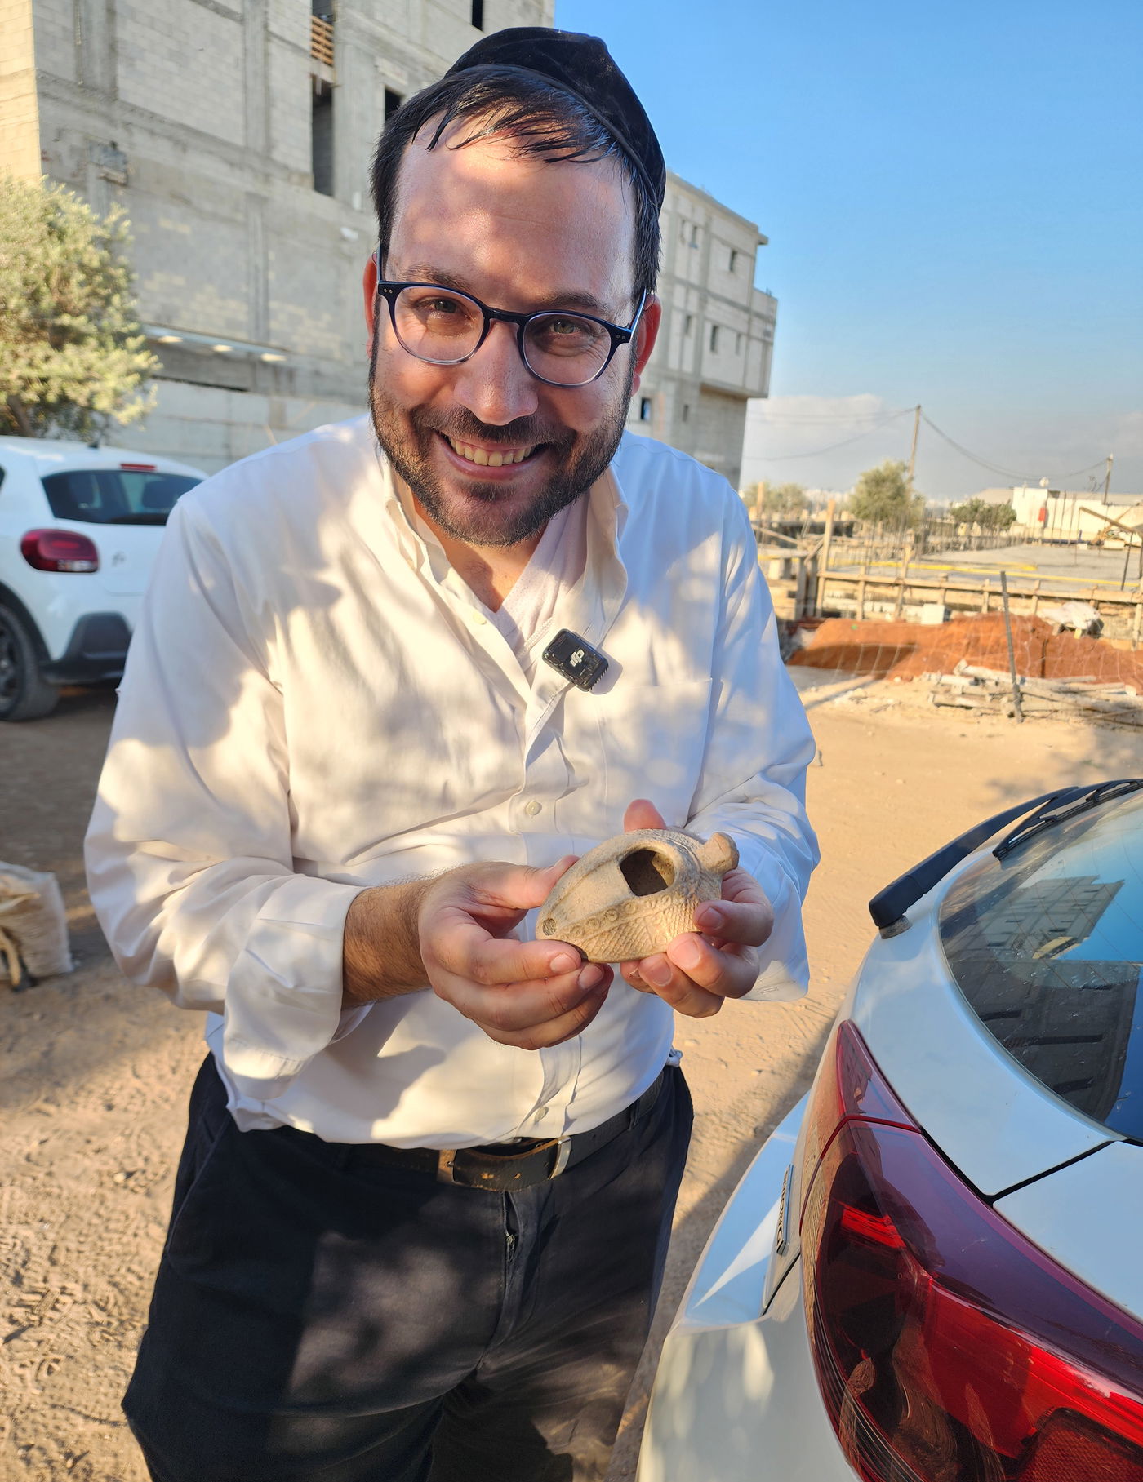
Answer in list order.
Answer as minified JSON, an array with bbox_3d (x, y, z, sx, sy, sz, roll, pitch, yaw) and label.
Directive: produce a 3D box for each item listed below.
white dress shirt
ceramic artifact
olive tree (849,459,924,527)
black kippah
[{"bbox_3d":[-0.073,0.014,0.762,0.545,0.576,0.426,-2,12,-21],"label":"white dress shirt"},{"bbox_3d":[0.038,0.087,0.560,0.117,0.052,0.074,-21,43,-12],"label":"ceramic artifact"},{"bbox_3d":[14.956,-11.203,48.000,3.600,4.400,3.500,3,13,0],"label":"olive tree"},{"bbox_3d":[0.000,-0.397,0.640,0.162,0.073,0.162,25,6,-15],"label":"black kippah"}]

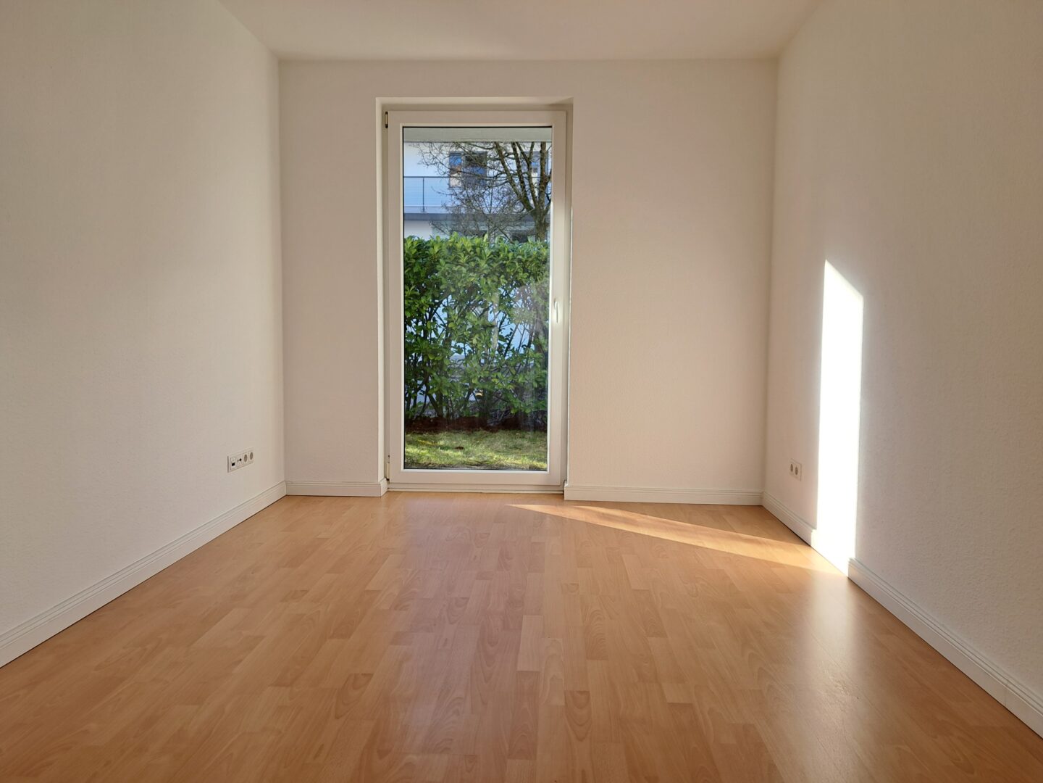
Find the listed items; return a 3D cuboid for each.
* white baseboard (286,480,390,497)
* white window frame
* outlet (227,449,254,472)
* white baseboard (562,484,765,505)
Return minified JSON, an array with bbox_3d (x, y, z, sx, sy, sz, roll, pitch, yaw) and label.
[{"bbox_3d":[-1.082,0.562,4.180,0.554,0.087,0.018,1,5,3],"label":"white baseboard"},{"bbox_3d":[-0.261,-0.507,4.244,1.050,2.197,0.080,1,5,3],"label":"white window frame"},{"bbox_3d":[-1.385,0.340,3.597,0.012,0.081,0.292,1,5,3],"label":"outlet"},{"bbox_3d":[0.797,0.588,4.097,1.111,0.087,0.018,1,5,3],"label":"white baseboard"}]

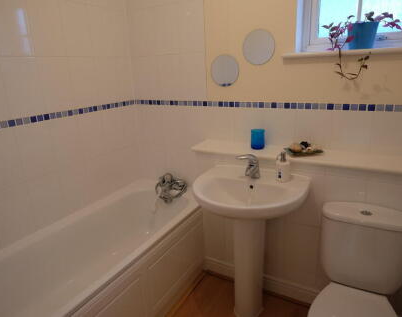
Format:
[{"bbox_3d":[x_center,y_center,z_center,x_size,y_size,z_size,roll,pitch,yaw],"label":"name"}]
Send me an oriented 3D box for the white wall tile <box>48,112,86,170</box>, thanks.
[{"bbox_3d":[-0.857,-0.106,1.784,0.010,0.316,0.195,7,20,28],"label":"white wall tile"}]

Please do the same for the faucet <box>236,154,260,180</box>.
[{"bbox_3d":[0.262,0.050,1.493,0.088,0.139,0.151,7,20,28],"label":"faucet"}]

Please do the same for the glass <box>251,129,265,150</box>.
[{"bbox_3d":[0.356,-0.118,1.726,0.081,0.112,0.081,7,20,28],"label":"glass"}]

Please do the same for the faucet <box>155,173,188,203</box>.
[{"bbox_3d":[-0.232,0.224,2.124,0.192,0.148,0.156,7,20,28],"label":"faucet"}]

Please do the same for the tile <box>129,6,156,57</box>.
[{"bbox_3d":[-0.413,-0.913,2.022,0.198,0.315,0.010,7,20,28],"label":"tile"}]

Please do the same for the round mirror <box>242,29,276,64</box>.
[{"bbox_3d":[0.342,-0.662,1.657,0.202,0.203,0.010,7,20,28],"label":"round mirror"}]

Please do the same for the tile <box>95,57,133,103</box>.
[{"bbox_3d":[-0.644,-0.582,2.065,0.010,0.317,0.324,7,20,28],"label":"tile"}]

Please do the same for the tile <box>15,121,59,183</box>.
[{"bbox_3d":[-0.954,-0.046,1.617,0.010,0.312,0.198,7,20,28],"label":"tile"}]

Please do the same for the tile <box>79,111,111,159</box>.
[{"bbox_3d":[-0.759,-0.167,1.952,0.010,0.311,0.204,7,20,28],"label":"tile"}]

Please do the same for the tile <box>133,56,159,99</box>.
[{"bbox_3d":[-0.403,-0.611,2.130,0.199,0.320,0.010,7,20,28],"label":"tile"}]

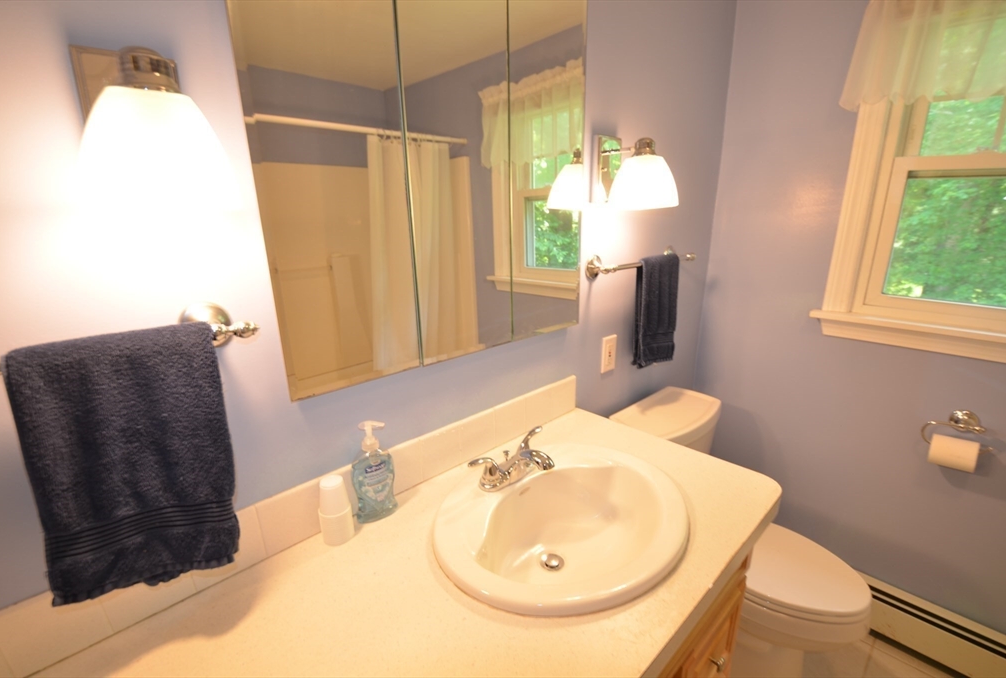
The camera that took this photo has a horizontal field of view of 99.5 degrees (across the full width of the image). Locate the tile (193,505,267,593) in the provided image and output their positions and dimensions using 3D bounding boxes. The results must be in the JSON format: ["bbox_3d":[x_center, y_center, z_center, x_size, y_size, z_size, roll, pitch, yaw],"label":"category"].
[{"bbox_3d":[-0.453,0.338,0.698,0.107,0.099,0.011,-15,21,-40],"label":"tile"}]

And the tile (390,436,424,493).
[{"bbox_3d":[-0.219,0.275,0.896,0.106,0.106,0.008,-16,22,-40],"label":"tile"}]

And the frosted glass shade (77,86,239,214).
[{"bbox_3d":[-0.373,-0.200,0.462,0.155,0.124,0.155,-15,21,-40],"label":"frosted glass shade"}]

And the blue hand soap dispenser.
[{"bbox_3d":[-0.251,0.252,0.819,0.050,0.196,0.080,10,20,34],"label":"blue hand soap dispenser"}]

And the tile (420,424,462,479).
[{"bbox_3d":[-0.141,0.253,0.965,0.106,0.106,0.008,-16,22,-40],"label":"tile"}]

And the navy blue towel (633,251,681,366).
[{"bbox_3d":[0.503,-0.091,1.399,0.225,0.350,0.055,-16,22,-40],"label":"navy blue towel"}]

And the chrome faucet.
[{"bbox_3d":[0.039,0.265,0.897,0.208,0.080,0.147,-15,21,-40],"label":"chrome faucet"}]

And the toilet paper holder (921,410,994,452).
[{"bbox_3d":[1.376,0.271,1.284,0.075,0.106,0.158,-15,21,-40],"label":"toilet paper holder"}]

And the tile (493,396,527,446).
[{"bbox_3d":[0.016,0.210,1.103,0.109,0.093,0.011,-15,21,-40],"label":"tile"}]

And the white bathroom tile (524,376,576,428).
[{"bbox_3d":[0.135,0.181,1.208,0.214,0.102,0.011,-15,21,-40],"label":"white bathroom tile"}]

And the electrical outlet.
[{"bbox_3d":[0.342,0.049,1.370,0.073,0.117,0.008,-16,22,-40],"label":"electrical outlet"}]

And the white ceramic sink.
[{"bbox_3d":[0.122,0.411,0.863,0.520,0.190,0.440,-16,22,-40],"label":"white ceramic sink"}]

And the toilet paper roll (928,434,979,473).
[{"bbox_3d":[1.374,0.347,1.295,0.100,0.100,0.105,-16,22,-40],"label":"toilet paper roll"}]

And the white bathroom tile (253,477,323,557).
[{"bbox_3d":[-0.376,0.316,0.763,0.107,0.095,0.011,-15,21,-40],"label":"white bathroom tile"}]

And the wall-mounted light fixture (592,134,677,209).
[{"bbox_3d":[0.354,-0.440,1.111,0.170,0.193,0.205,-15,21,-40],"label":"wall-mounted light fixture"}]

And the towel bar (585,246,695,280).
[{"bbox_3d":[0.450,-0.249,1.336,0.580,0.070,0.086,-16,22,-40],"label":"towel bar"}]

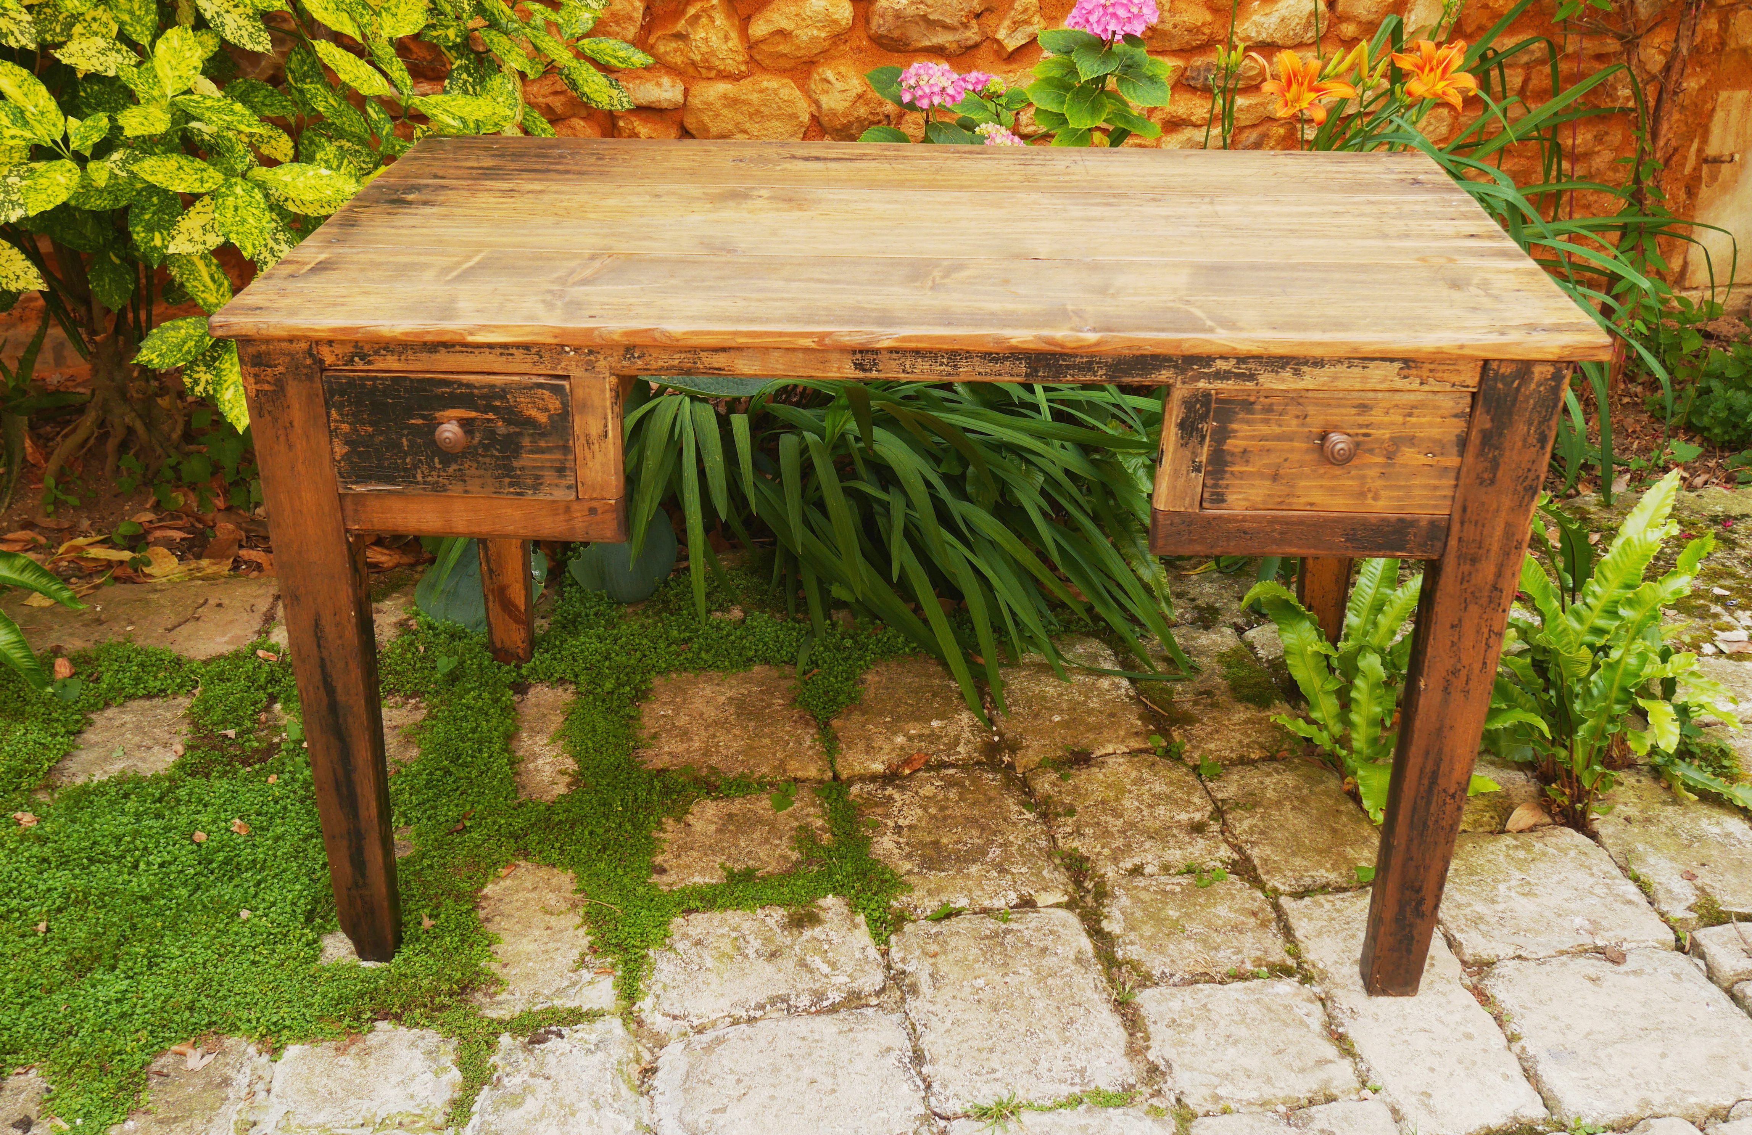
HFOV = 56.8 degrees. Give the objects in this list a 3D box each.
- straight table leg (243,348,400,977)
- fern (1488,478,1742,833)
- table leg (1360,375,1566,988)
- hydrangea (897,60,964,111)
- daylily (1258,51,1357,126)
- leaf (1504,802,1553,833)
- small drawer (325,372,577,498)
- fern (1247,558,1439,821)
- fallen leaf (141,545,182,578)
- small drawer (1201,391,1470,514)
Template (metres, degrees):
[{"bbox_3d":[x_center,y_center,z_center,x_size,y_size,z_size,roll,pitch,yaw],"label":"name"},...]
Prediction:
[{"bbox_3d":[-0.542,0.098,1.648,0.072,0.722,0.066,3,29,2],"label":"straight table leg"},{"bbox_3d":[0.910,0.095,1.985,0.335,0.414,0.295,1,28,3],"label":"fern"},{"bbox_3d":[0.556,0.125,1.597,0.072,0.722,0.066,3,29,2],"label":"table leg"},{"bbox_3d":[0.086,-0.769,2.586,0.106,0.079,0.103,1,28,3],"label":"hydrangea"},{"bbox_3d":[0.588,-0.652,2.205,0.128,0.103,0.108,4,29,8],"label":"daylily"},{"bbox_3d":[0.801,0.309,1.989,0.069,0.024,0.041,-15,32,-25],"label":"leaf"},{"bbox_3d":[-0.380,-0.200,1.632,0.225,0.120,0.394,1,28,3],"label":"small drawer"},{"bbox_3d":[0.575,0.126,2.021,0.246,0.325,0.246,1,28,3],"label":"fern"},{"bbox_3d":[-1.129,-0.008,2.560,0.061,0.033,0.059,1,28,3],"label":"fallen leaf"},{"bbox_3d":[0.419,-0.181,1.595,0.225,0.120,0.394,1,28,3],"label":"small drawer"}]

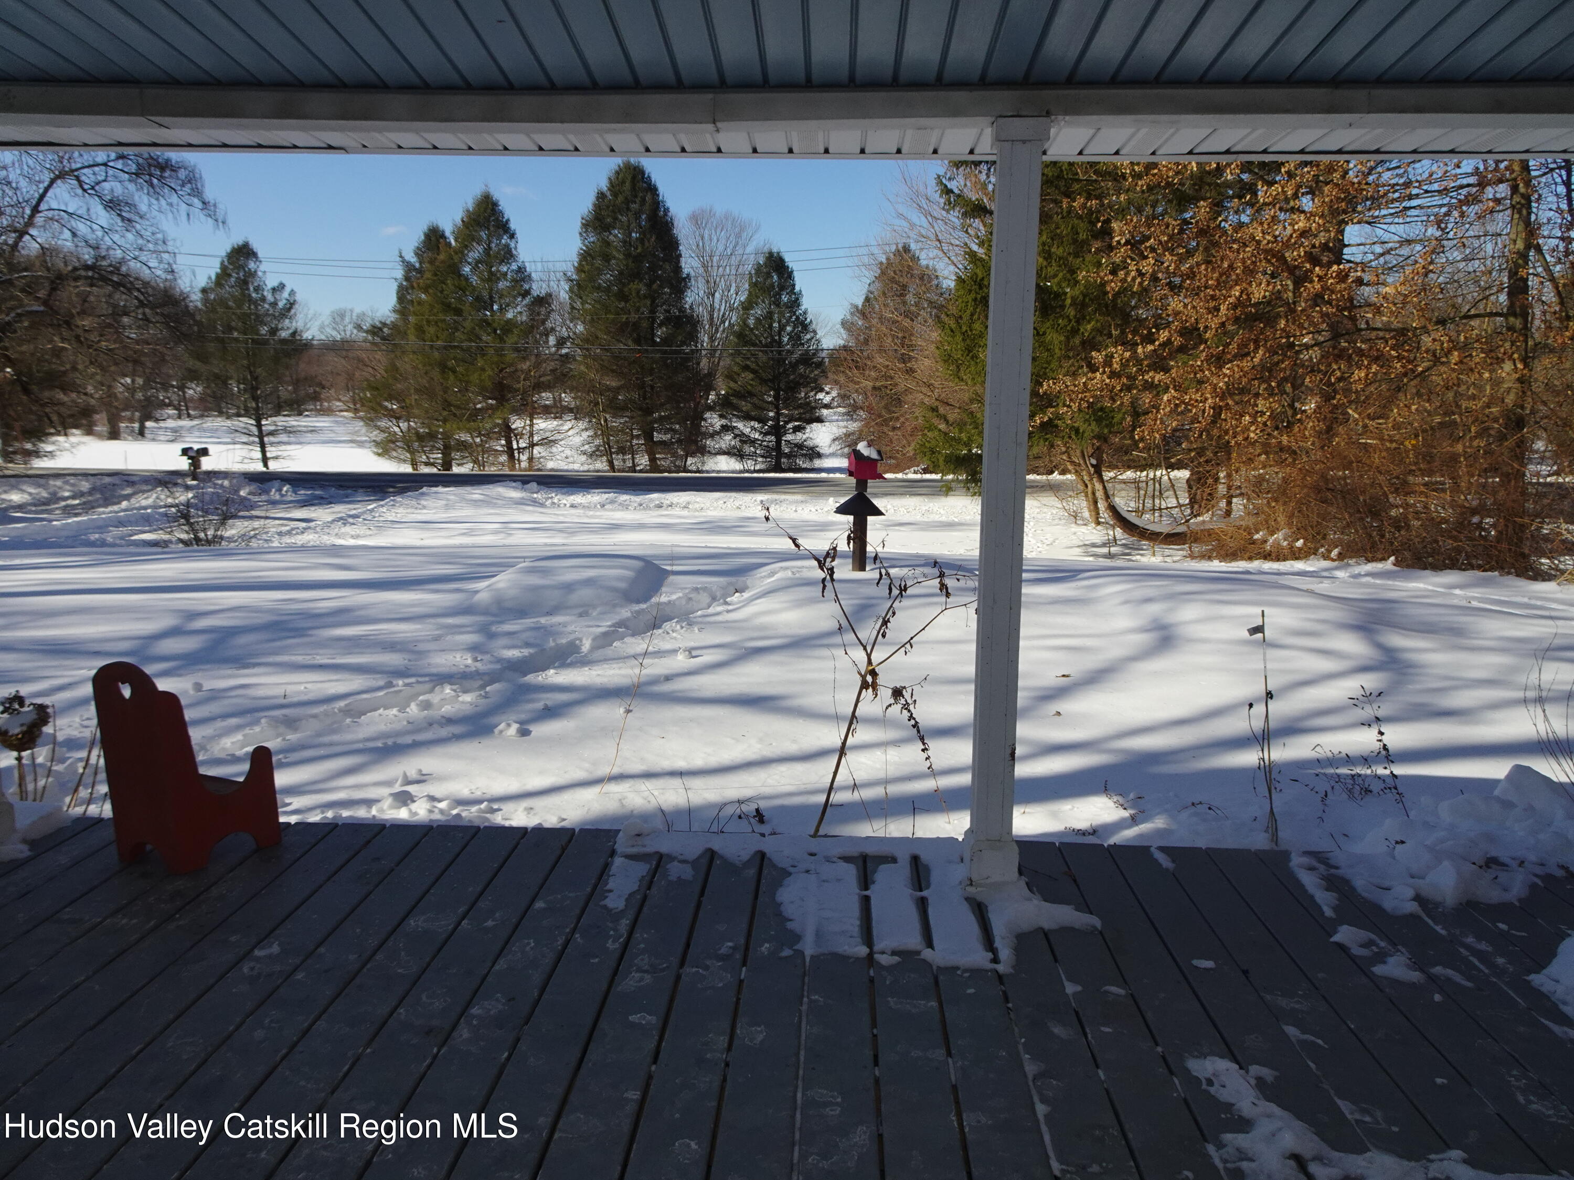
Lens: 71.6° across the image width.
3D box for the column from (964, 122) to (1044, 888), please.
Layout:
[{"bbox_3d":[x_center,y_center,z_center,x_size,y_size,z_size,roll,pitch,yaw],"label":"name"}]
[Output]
[{"bbox_3d":[0.583,-0.189,2.908,0.133,1.996,0.133,1,9,3],"label":"column"}]

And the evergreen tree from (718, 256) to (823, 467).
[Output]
[{"bbox_3d":[-0.570,-8.721,41.788,4.144,8.276,4.144,0,10,-1],"label":"evergreen tree"}]

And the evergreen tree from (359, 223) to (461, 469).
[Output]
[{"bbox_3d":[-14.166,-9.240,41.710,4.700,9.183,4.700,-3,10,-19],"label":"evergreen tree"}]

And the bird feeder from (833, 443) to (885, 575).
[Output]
[{"bbox_3d":[0.698,-0.782,10.294,0.475,1.232,0.475,-3,10,-17],"label":"bird feeder"}]

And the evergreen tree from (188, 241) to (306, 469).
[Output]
[{"bbox_3d":[-20.777,-8.900,41.765,4.471,8.541,4.471,-5,11,-26],"label":"evergreen tree"}]

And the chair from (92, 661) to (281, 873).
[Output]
[{"bbox_3d":[-1.701,0.465,3.118,0.285,0.590,0.320,5,11,26],"label":"chair"}]

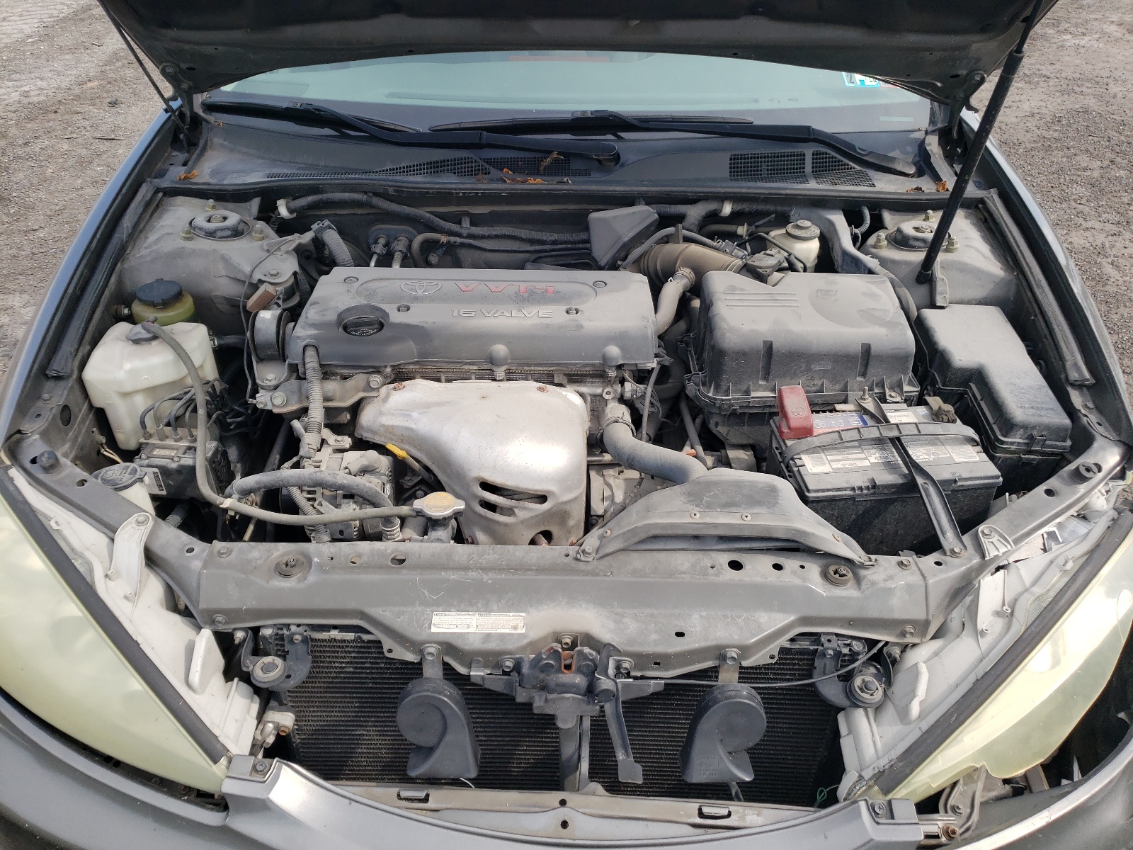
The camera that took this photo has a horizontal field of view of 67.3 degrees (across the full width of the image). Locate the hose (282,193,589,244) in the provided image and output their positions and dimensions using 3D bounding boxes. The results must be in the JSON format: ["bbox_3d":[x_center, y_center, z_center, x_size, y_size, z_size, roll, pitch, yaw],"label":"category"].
[{"bbox_3d":[-0.223,-0.357,1.461,0.530,0.090,0.060,0,34,0],"label":"hose"}]

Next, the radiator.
[{"bbox_3d":[-0.008,0.389,1.149,0.715,0.380,0.050,0,34,0],"label":"radiator"}]

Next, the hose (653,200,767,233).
[{"bbox_3d":[0.251,-0.373,1.521,0.205,0.060,0.050,0,33,0],"label":"hose"}]

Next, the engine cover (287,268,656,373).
[{"bbox_3d":[-0.129,-0.166,1.276,0.505,0.080,0.215,0,33,0],"label":"engine cover"}]

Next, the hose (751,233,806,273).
[{"bbox_3d":[0.350,-0.279,1.403,0.084,0.048,0.055,0,33,0],"label":"hose"}]

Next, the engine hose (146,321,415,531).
[{"bbox_3d":[-0.392,-0.009,1.141,0.420,0.150,0.290,0,33,0],"label":"engine hose"}]

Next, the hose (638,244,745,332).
[{"bbox_3d":[0.190,-0.219,1.311,0.175,0.115,0.120,0,34,0],"label":"hose"}]

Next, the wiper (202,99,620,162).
[{"bbox_3d":[-0.303,-0.546,1.564,0.800,0.075,0.090,8,35,11],"label":"wiper"}]

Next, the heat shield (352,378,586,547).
[{"bbox_3d":[-0.124,0.059,1.197,0.305,0.210,0.150,0,33,0],"label":"heat shield"}]

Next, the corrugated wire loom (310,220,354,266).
[{"bbox_3d":[-0.381,-0.294,1.396,0.058,0.075,0.055,0,33,0],"label":"corrugated wire loom"}]

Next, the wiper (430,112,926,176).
[{"bbox_3d":[0.184,-0.496,1.510,0.840,0.080,0.100,3,34,3],"label":"wiper"}]

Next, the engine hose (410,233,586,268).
[{"bbox_3d":[-0.115,-0.295,1.454,0.300,0.065,0.060,0,34,0],"label":"engine hose"}]

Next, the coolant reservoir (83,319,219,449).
[{"bbox_3d":[-0.594,-0.065,1.232,0.168,0.155,0.130,0,34,0],"label":"coolant reservoir"}]

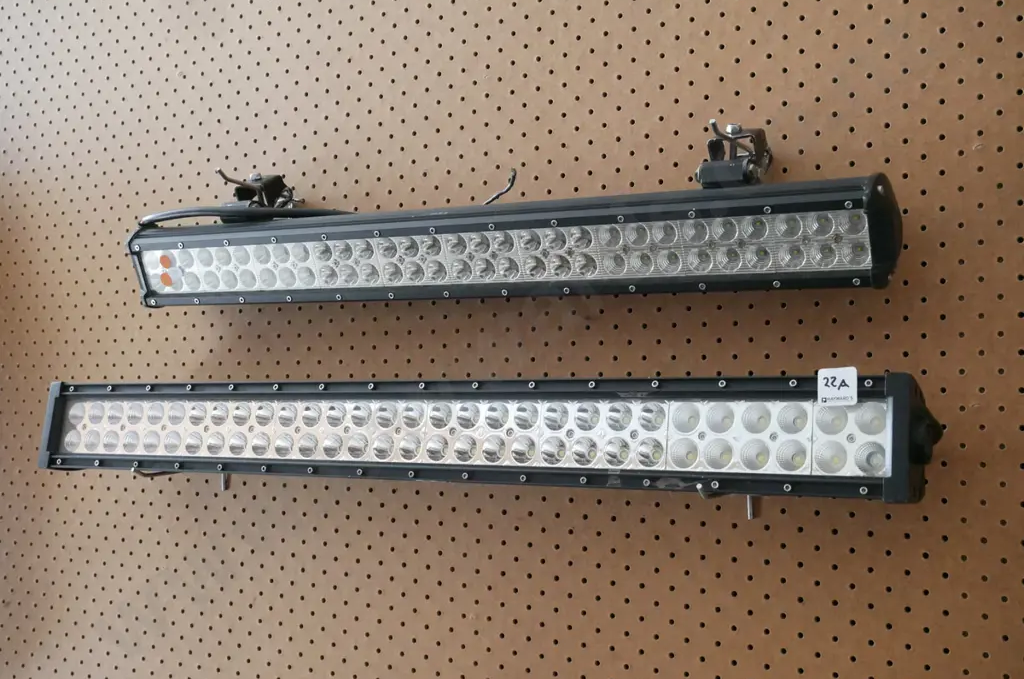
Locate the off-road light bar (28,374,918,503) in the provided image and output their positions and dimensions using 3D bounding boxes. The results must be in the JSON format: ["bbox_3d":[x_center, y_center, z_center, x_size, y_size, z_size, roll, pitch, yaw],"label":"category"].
[{"bbox_3d":[-0.084,0.083,0.911,0.828,0.087,0.069,-2,-16,26],"label":"off-road light bar"}]

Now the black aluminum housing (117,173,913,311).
[{"bbox_3d":[-0.049,-0.075,0.910,0.714,0.075,0.064,0,23,27],"label":"black aluminum housing"}]

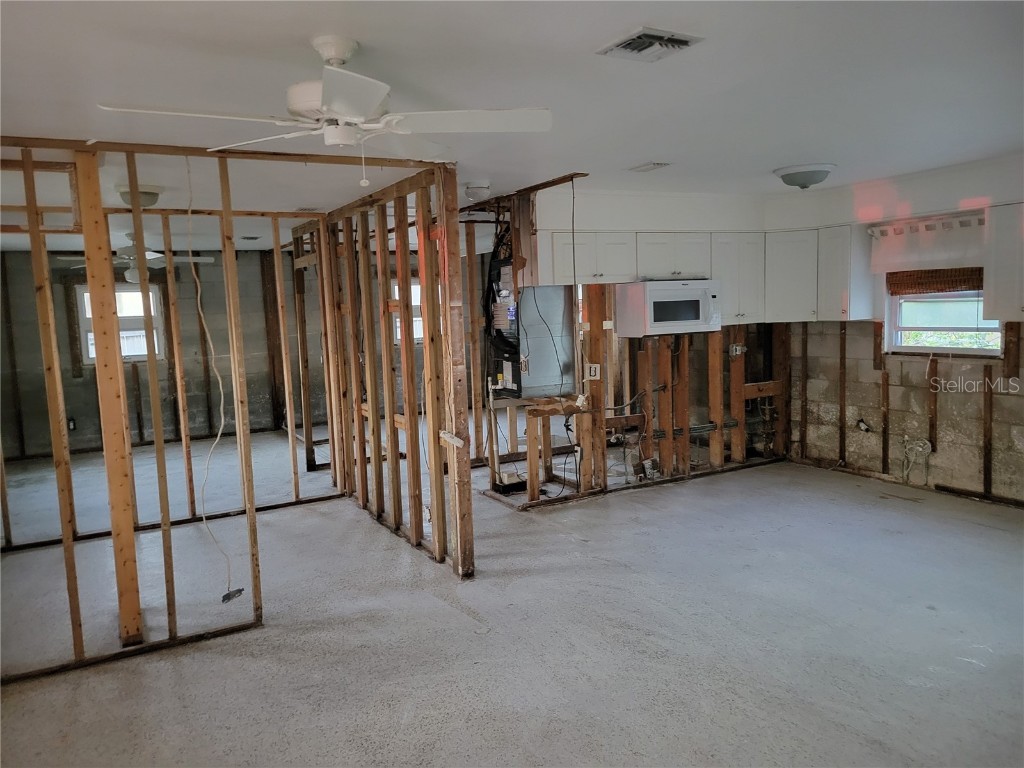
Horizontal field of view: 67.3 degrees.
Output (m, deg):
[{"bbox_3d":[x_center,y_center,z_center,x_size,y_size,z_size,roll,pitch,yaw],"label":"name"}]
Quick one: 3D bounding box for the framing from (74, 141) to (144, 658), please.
[{"bbox_3d":[-1.915,0.111,3.674,0.092,2.367,0.042,-6,7,-28],"label":"framing"}]

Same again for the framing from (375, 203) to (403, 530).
[{"bbox_3d":[-0.873,-0.111,5.536,0.089,2.322,0.038,-5,7,-28],"label":"framing"}]

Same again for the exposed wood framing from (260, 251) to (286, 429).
[{"bbox_3d":[-3.266,-0.592,10.560,0.173,2.411,0.041,-6,7,-29],"label":"exposed wood framing"}]

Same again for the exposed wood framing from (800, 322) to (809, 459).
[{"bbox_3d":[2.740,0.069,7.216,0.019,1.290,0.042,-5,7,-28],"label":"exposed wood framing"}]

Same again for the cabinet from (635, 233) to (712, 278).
[{"bbox_3d":[1.226,-1.043,6.312,0.773,0.371,0.327,-6,7,-29],"label":"cabinet"}]

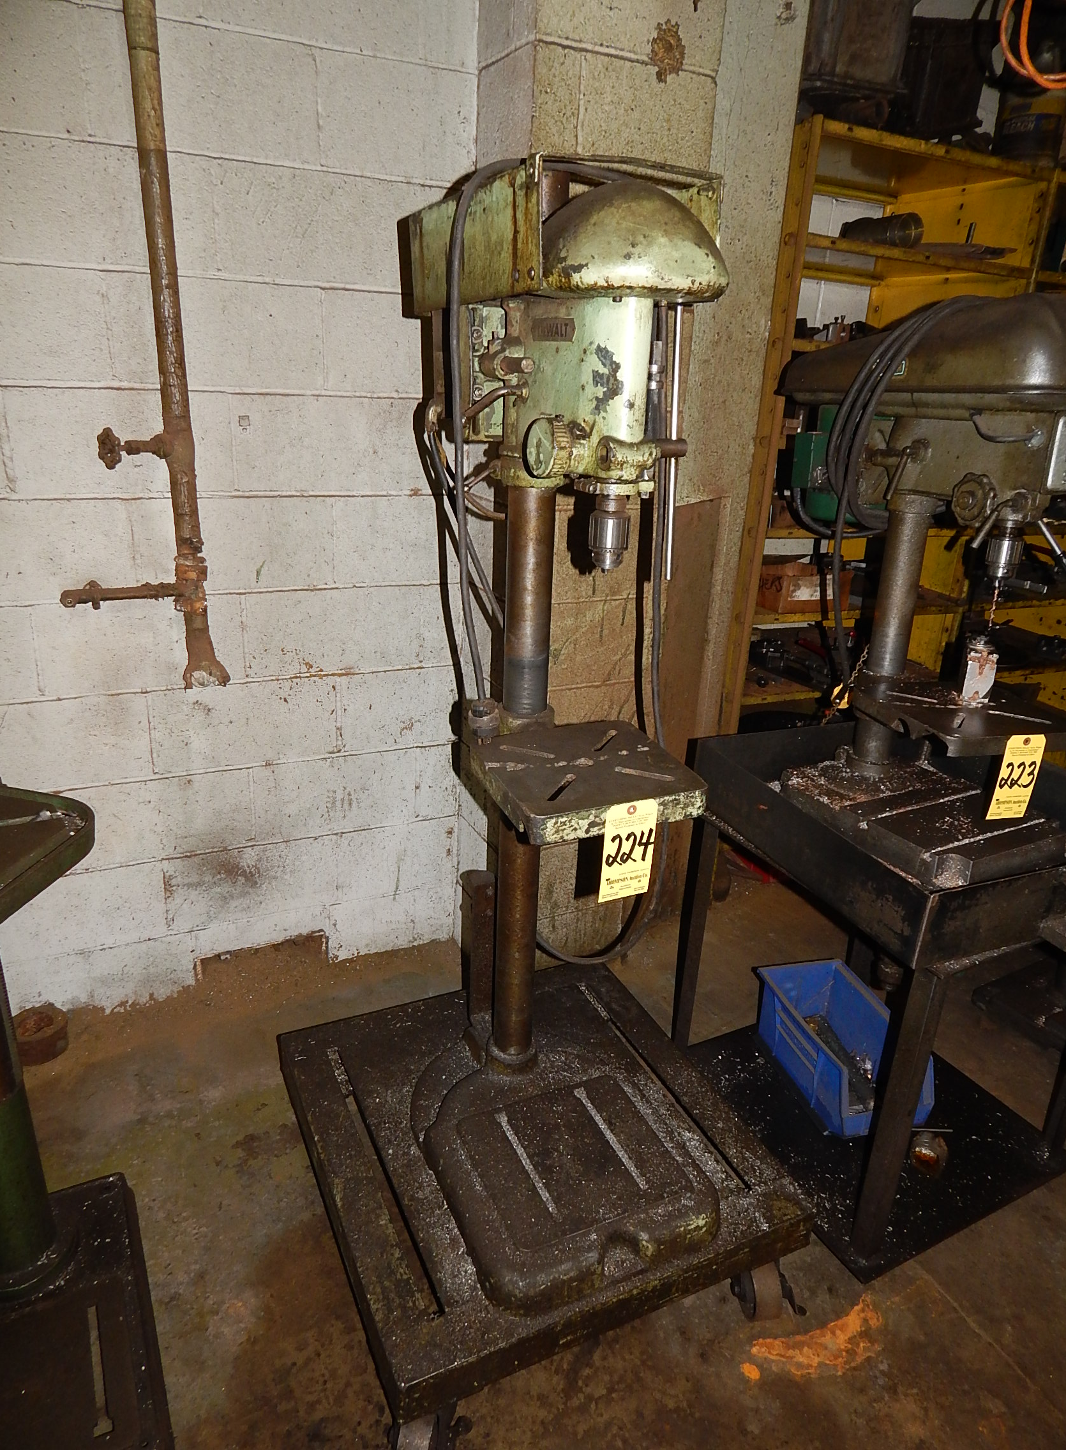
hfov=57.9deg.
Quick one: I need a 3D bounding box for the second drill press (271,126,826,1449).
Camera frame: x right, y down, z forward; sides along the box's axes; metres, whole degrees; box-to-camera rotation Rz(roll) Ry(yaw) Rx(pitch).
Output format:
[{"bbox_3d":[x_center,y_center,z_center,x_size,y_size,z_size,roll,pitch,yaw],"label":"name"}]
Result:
[{"bbox_3d":[0.009,0.098,1.520,0.715,1.725,0.785,-7,24,-23],"label":"second drill press"}]

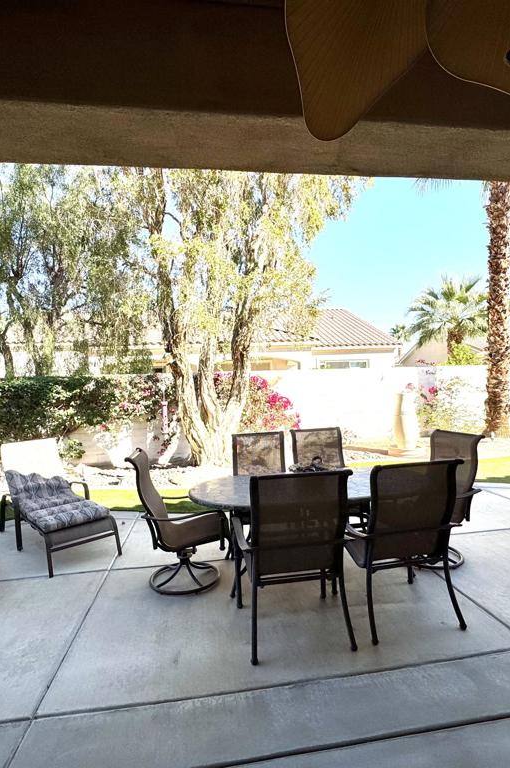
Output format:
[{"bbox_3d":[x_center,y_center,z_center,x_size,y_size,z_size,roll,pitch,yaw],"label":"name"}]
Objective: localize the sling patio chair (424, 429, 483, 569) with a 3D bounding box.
[{"bbox_3d":[1.505,0.946,3.506,0.760,0.990,0.630,-2,-1,-18],"label":"sling patio chair"}]

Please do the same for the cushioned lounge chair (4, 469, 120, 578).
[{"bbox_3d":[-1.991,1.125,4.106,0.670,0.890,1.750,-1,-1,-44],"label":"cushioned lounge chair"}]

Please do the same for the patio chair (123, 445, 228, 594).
[{"bbox_3d":[-0.574,1.017,3.226,0.760,0.990,0.630,-2,-1,-6],"label":"patio chair"}]

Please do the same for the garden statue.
[{"bbox_3d":[3.163,0.762,8.589,0.570,1.350,0.570,-2,-1,0],"label":"garden statue"}]

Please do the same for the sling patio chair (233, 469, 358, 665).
[{"bbox_3d":[0.200,0.979,2.551,0.620,0.990,0.690,-2,-1,-8],"label":"sling patio chair"}]

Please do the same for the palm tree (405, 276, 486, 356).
[{"bbox_3d":[6.923,-1.202,14.515,3.100,5.100,3.100,-2,-1,0],"label":"palm tree"}]

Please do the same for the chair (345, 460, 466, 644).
[{"bbox_3d":[0.877,0.957,2.696,0.620,0.990,0.690,-2,-1,-9],"label":"chair"}]

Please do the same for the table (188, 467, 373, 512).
[{"bbox_3d":[0.425,1.110,3.145,1.810,0.730,1.070,-2,-1,-8],"label":"table"}]

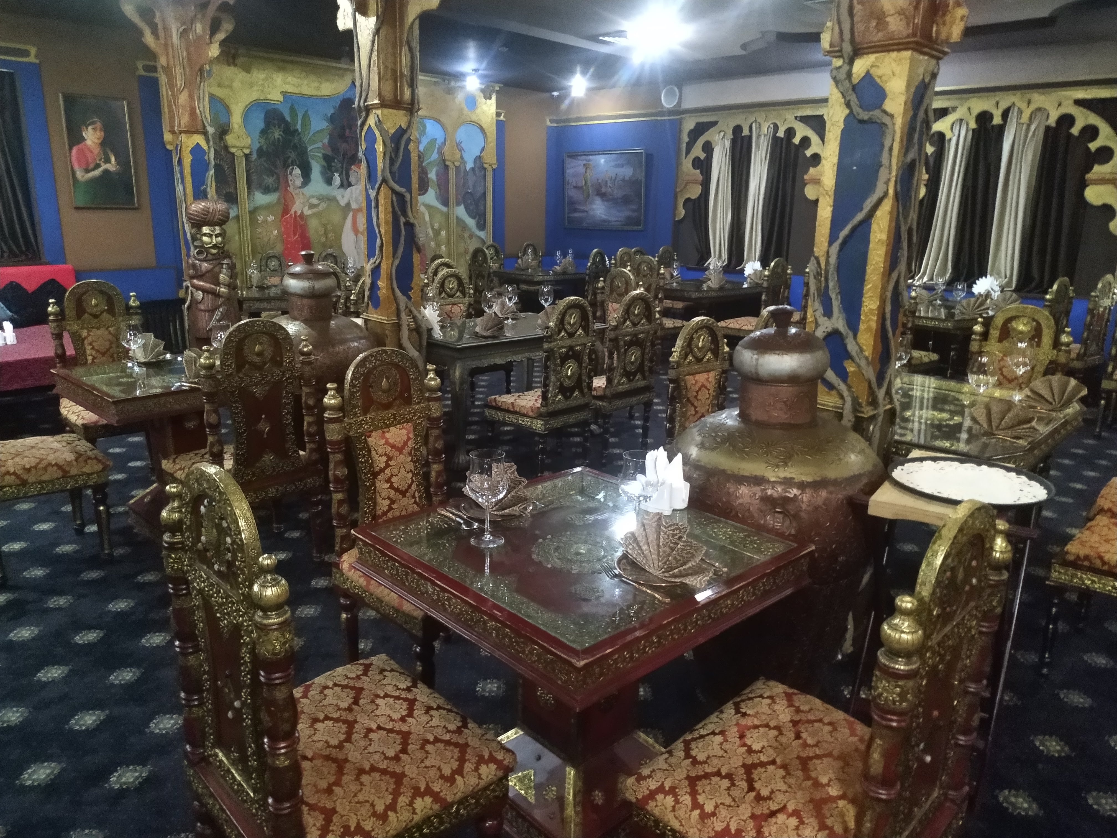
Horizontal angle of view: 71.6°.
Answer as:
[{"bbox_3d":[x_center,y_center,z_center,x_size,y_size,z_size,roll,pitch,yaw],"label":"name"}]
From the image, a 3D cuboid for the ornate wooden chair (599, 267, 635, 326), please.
[{"bbox_3d":[0.349,-0.738,6.595,0.475,1.040,0.510,15,21,42],"label":"ornate wooden chair"}]

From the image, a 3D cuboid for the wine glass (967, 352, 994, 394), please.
[{"bbox_3d":[1.698,-0.136,3.131,0.096,0.236,0.096,10,17,29],"label":"wine glass"}]

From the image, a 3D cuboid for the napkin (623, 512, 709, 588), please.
[{"bbox_3d":[0.239,0.262,1.659,0.215,0.130,0.105,15,20,42],"label":"napkin"}]

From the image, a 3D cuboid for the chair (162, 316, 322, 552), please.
[{"bbox_3d":[-1.313,0.085,3.250,0.480,1.060,0.480,15,20,42],"label":"chair"}]

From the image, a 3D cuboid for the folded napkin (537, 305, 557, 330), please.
[{"bbox_3d":[-0.040,-0.627,4.777,0.175,0.137,0.127,-7,18,-29],"label":"folded napkin"}]

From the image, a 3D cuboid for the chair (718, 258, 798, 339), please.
[{"bbox_3d":[1.911,-1.038,7.492,0.468,1.043,0.449,15,21,41],"label":"chair"}]

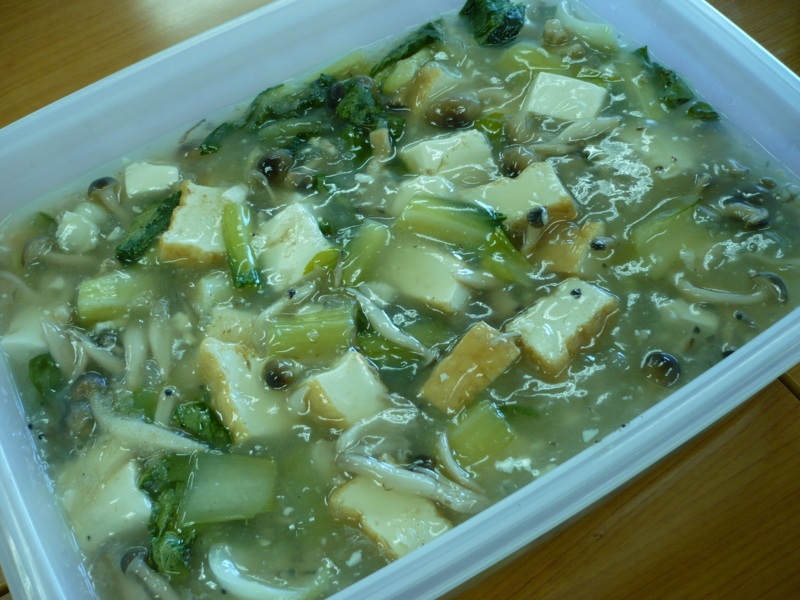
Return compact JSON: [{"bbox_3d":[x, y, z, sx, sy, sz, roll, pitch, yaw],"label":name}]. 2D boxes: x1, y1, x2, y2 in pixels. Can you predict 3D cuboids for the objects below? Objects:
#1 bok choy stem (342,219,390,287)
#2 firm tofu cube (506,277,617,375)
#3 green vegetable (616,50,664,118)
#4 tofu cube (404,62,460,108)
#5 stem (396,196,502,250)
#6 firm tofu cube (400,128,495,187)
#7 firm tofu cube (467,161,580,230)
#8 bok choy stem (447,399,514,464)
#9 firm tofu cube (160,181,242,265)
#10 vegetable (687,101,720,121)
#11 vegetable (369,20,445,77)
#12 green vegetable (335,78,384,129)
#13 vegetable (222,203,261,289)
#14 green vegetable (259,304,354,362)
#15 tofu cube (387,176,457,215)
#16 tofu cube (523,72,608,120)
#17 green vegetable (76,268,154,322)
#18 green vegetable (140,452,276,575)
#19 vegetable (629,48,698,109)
[{"bbox_3d":[-0.015,-0.020,0.390,0.016,0.013,0.028,19,64,14],"label":"bok choy stem"},{"bbox_3d":[0.079,0.013,0.394,0.045,0.021,0.026,-37,63,-14],"label":"firm tofu cube"},{"bbox_3d":[0.137,-0.122,0.464,0.017,0.012,0.036,-15,60,-3],"label":"green vegetable"},{"bbox_3d":[0.020,-0.128,0.484,0.024,0.019,0.028,23,65,17],"label":"tofu cube"},{"bbox_3d":[0.025,-0.040,0.424,0.053,0.012,0.019,14,63,13],"label":"stem"},{"bbox_3d":[0.025,-0.069,0.417,0.038,0.024,0.028,-15,61,-5],"label":"firm tofu cube"},{"bbox_3d":[0.055,-0.040,0.360,0.038,0.021,0.024,-23,57,-7],"label":"firm tofu cube"},{"bbox_3d":[0.030,0.052,0.303,0.021,0.010,0.018,-36,59,-14],"label":"bok choy stem"},{"bbox_3d":[-0.108,-0.042,0.443,0.035,0.021,0.036,8,62,10],"label":"firm tofu cube"},{"bbox_3d":[0.167,-0.104,0.444,0.017,0.006,0.009,18,64,15],"label":"vegetable"},{"bbox_3d":[0.004,-0.151,0.487,0.050,0.010,0.015,-36,63,-14],"label":"vegetable"},{"bbox_3d":[-0.020,-0.096,0.404,0.024,0.016,0.021,3,58,10],"label":"green vegetable"},{"bbox_3d":[-0.084,-0.029,0.424,0.011,0.011,0.045,-15,60,-3],"label":"vegetable"},{"bbox_3d":[-0.041,0.018,0.370,0.038,0.015,0.022,-9,60,-1],"label":"green vegetable"},{"bbox_3d":[0.012,-0.042,0.370,0.030,0.021,0.022,1,58,9],"label":"tofu cube"},{"bbox_3d":[0.088,-0.102,0.430,0.034,0.022,0.028,17,63,13],"label":"tofu cube"},{"bbox_3d":[-0.134,0.001,0.387,0.031,0.015,0.020,-14,61,-4],"label":"green vegetable"},{"bbox_3d":[-0.070,0.080,0.301,0.047,0.014,0.040,-5,57,5],"label":"green vegetable"},{"bbox_3d":[0.140,-0.115,0.431,0.014,0.012,0.036,-27,62,-11],"label":"vegetable"}]

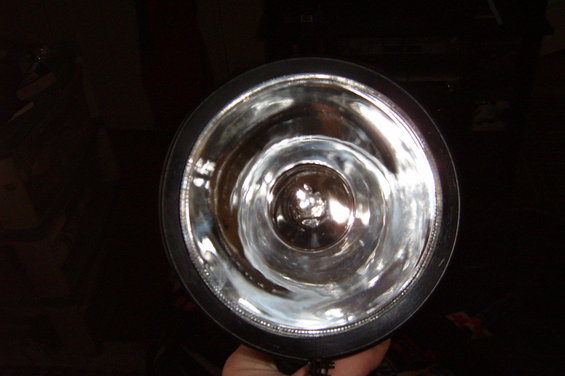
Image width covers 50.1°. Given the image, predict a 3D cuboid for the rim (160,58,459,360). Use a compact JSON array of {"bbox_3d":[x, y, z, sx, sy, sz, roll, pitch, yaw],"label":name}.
[{"bbox_3d":[0.017,0.013,0.352,0.161,0.161,0.065,0,-2,5],"label":"rim"}]

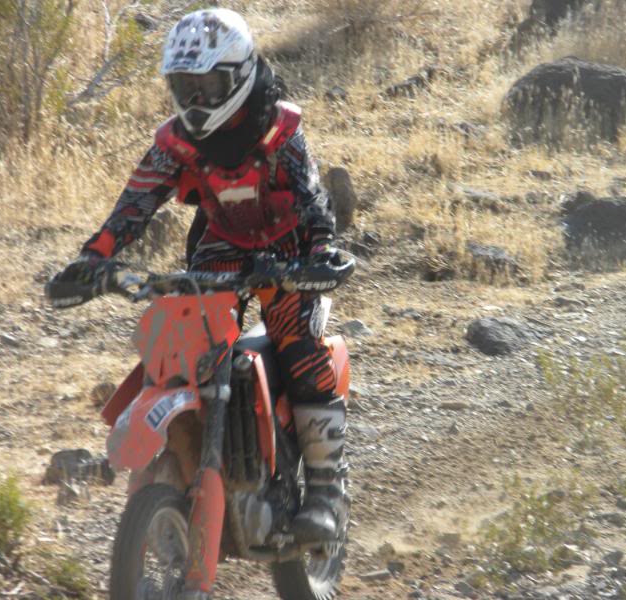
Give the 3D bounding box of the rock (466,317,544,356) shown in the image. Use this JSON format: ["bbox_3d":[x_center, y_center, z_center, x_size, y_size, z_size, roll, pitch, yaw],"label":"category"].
[{"bbox_3d":[0.717,0.137,22.500,0.290,0.150,0.230,0,5,0],"label":"rock"}]

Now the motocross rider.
[{"bbox_3d":[-0.230,-0.065,16.600,0.820,1.460,0.780,2,5,17],"label":"motocross rider"}]

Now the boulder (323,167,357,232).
[{"bbox_3d":[0.119,-0.435,26.000,0.160,0.290,0.170,0,5,0],"label":"boulder"}]

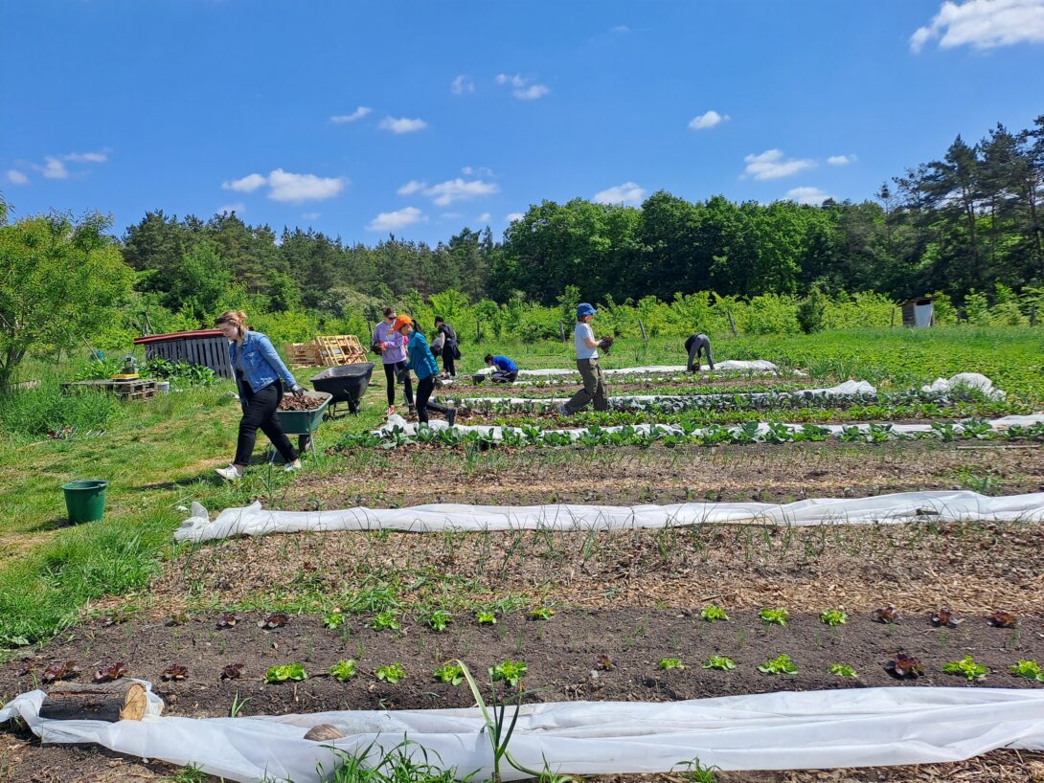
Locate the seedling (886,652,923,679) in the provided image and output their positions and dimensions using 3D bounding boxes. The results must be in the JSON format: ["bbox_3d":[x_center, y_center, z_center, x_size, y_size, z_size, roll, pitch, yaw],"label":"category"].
[{"bbox_3d":[1.618,1.153,3.181,0.155,0.090,0.140,0,6,0],"label":"seedling"}]

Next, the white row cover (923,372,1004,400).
[{"bbox_3d":[8.490,-0.137,14.494,1.400,0.460,0.750,-1,6,-7],"label":"white row cover"}]

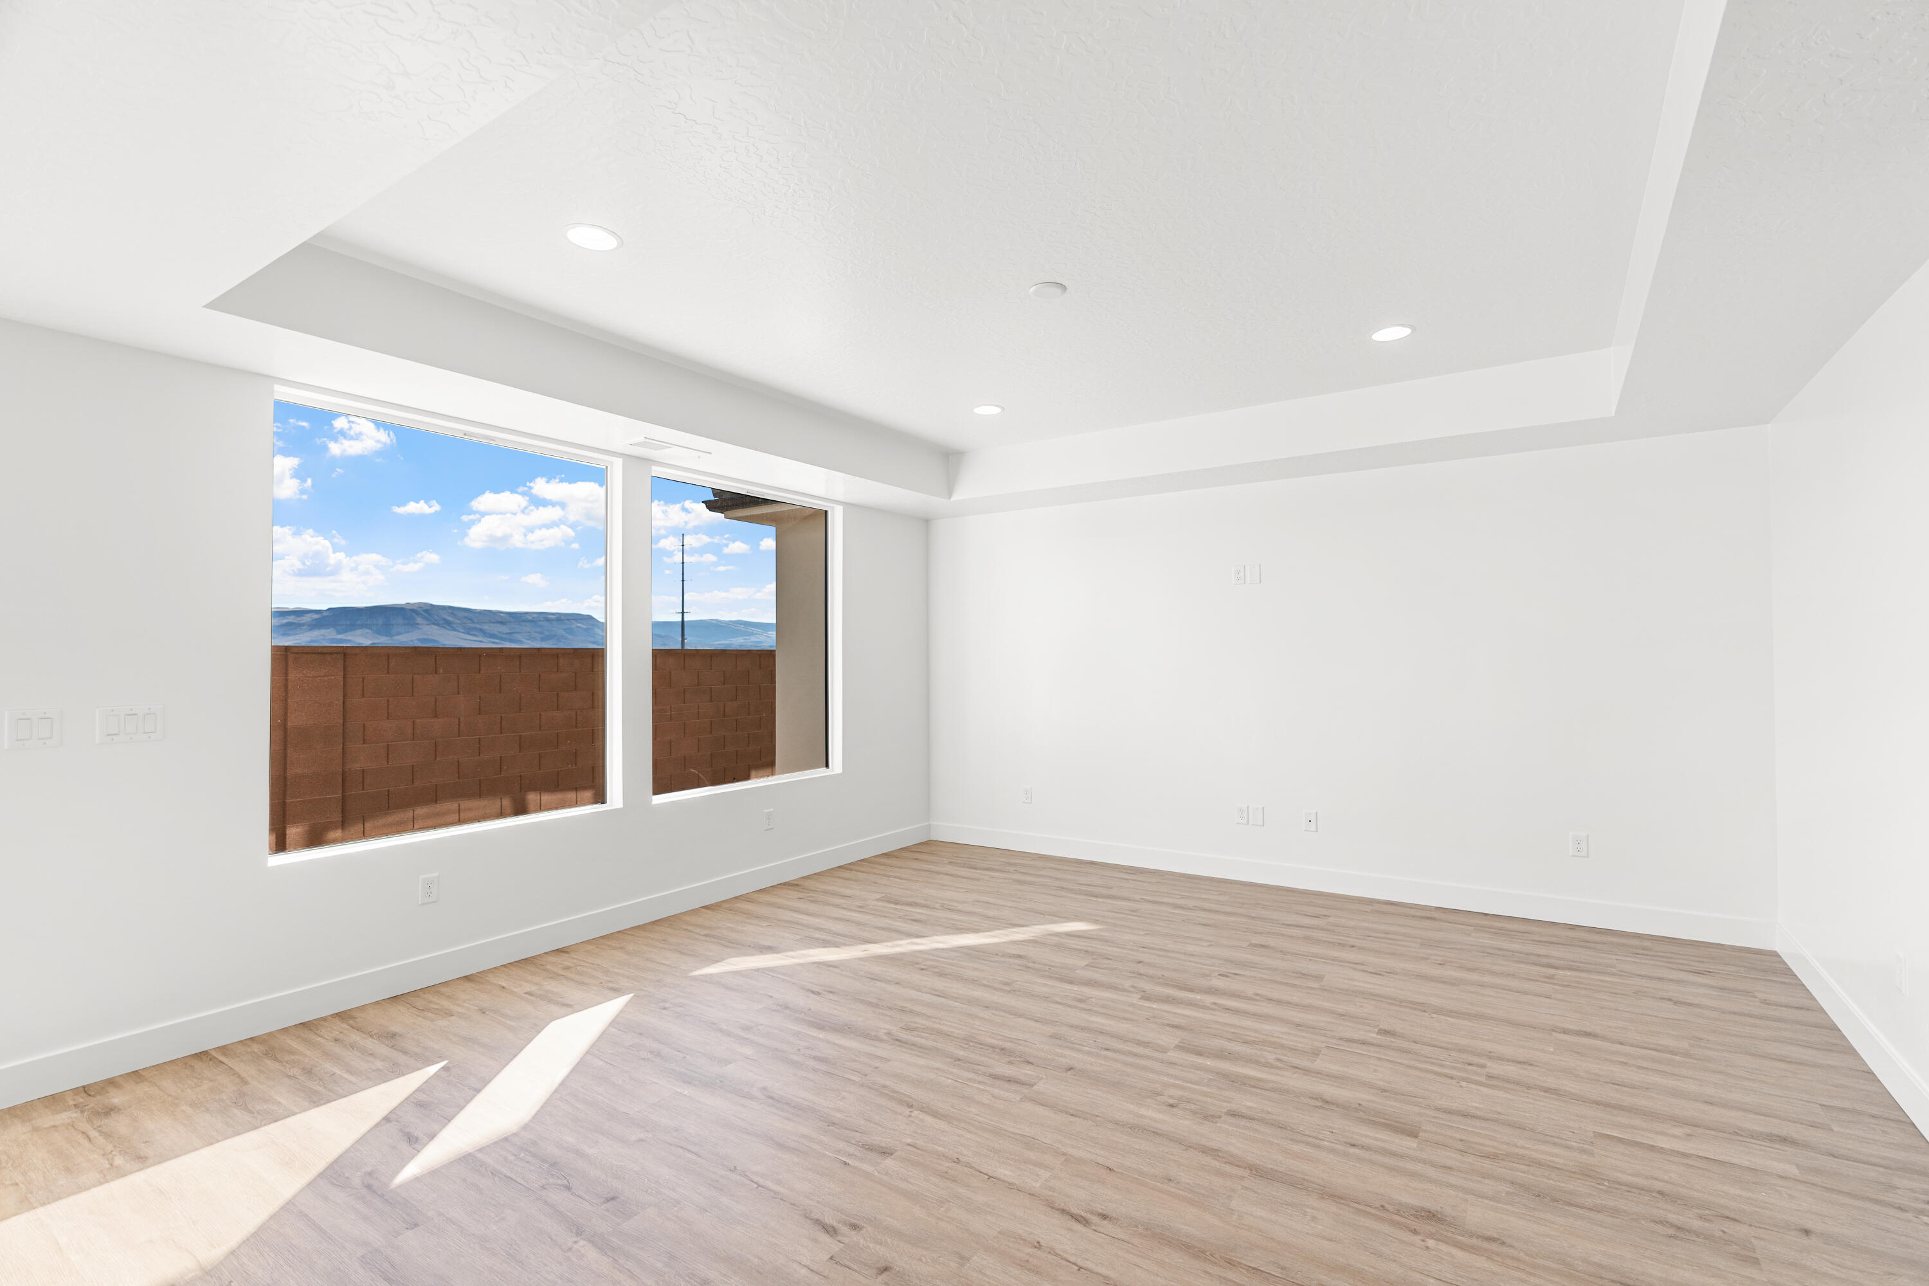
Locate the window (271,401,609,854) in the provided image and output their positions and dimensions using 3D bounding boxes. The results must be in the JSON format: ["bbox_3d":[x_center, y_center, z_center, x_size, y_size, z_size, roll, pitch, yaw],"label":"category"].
[{"bbox_3d":[-2.242,-0.060,3.881,0.110,1.819,1.493,-1,-1,34],"label":"window"}]

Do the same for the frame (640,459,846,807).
[{"bbox_3d":[-1.302,-0.033,5.276,0.110,1.823,1.519,-1,-1,34],"label":"frame"}]

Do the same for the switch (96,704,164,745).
[{"bbox_3d":[-2.821,0.277,2.905,0.011,0.120,0.167,-1,-1,34],"label":"switch"}]

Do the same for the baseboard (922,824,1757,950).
[{"bbox_3d":[1.755,1.407,5.317,4.869,0.133,0.017,-1,-1,34],"label":"baseboard"}]

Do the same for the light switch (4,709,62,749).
[{"bbox_3d":[-2.947,0.275,2.718,0.011,0.120,0.122,-1,-1,34],"label":"light switch"}]

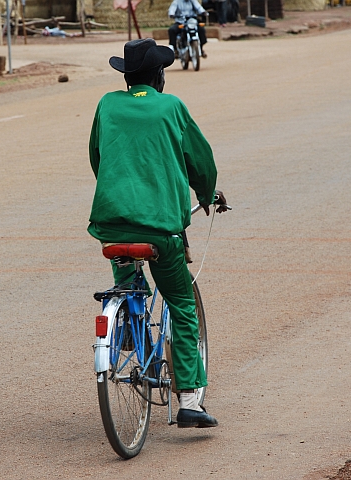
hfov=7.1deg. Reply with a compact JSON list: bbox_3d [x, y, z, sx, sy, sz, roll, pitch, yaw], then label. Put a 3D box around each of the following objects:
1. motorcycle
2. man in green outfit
[{"bbox_3d":[0.300,-3.811,54.702,0.750,1.060,1.960,-1,6,-10],"label":"motorcycle"},{"bbox_3d":[-0.081,-0.038,12.149,0.570,1.660,0.680,1,6,15],"label":"man in green outfit"}]

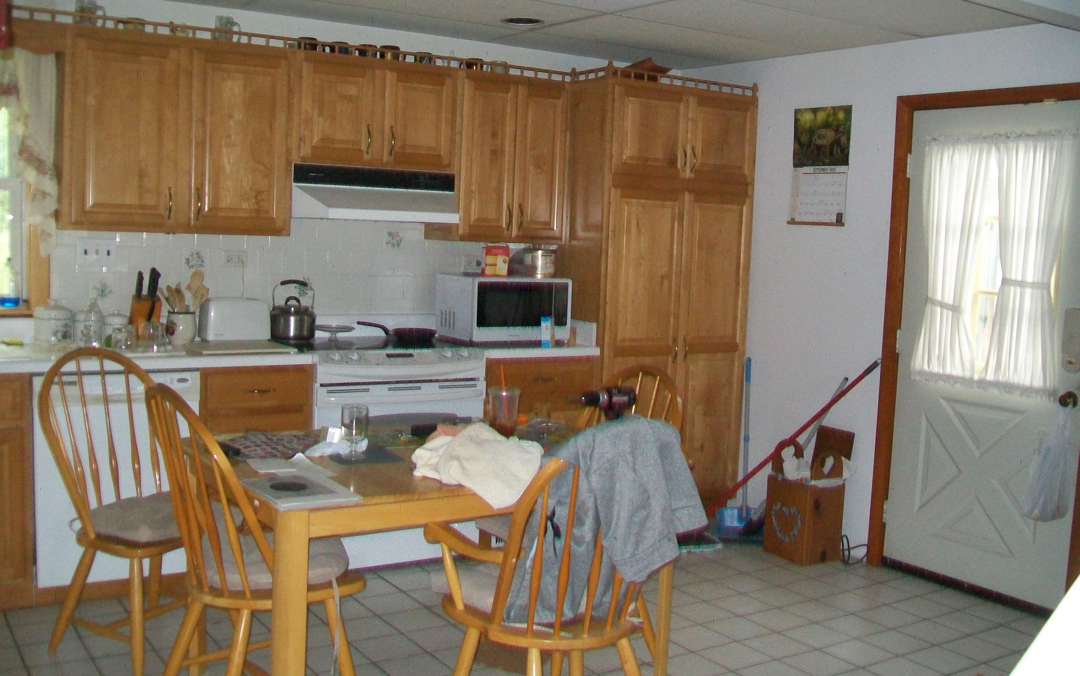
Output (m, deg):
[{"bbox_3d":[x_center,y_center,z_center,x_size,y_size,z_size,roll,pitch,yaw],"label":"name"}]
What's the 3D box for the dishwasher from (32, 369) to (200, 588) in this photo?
[{"bbox_3d":[-1.677,0.479,4.095,0.600,0.800,0.600,-1,7,-32],"label":"dishwasher"}]

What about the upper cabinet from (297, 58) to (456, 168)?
[{"bbox_3d":[-0.758,-0.965,4.628,0.780,0.463,0.333,-1,6,-33],"label":"upper cabinet"}]

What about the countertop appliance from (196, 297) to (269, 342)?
[{"bbox_3d":[-1.276,-0.079,4.425,0.269,0.178,0.160,-1,6,-33],"label":"countertop appliance"}]

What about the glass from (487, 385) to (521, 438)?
[{"bbox_3d":[-0.121,0.256,3.578,0.106,0.178,0.106,2,6,0],"label":"glass"}]

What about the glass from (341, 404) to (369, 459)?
[{"bbox_3d":[-0.566,0.283,3.228,0.083,0.155,0.083,-1,7,-32],"label":"glass"}]

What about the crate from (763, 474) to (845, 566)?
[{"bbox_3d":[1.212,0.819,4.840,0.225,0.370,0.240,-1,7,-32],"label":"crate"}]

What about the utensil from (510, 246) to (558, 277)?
[{"bbox_3d":[-0.029,-0.364,5.041,0.200,0.150,0.190,2,5,0],"label":"utensil"}]

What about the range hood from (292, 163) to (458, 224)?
[{"bbox_3d":[-0.731,-0.619,4.596,0.780,0.225,0.485,-1,6,-33],"label":"range hood"}]

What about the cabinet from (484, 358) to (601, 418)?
[{"bbox_3d":[-0.156,0.472,5.081,0.595,0.840,0.610,-1,7,-32],"label":"cabinet"}]

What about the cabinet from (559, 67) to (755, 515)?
[{"bbox_3d":[0.501,-0.174,5.364,0.917,2.157,0.636,-1,6,-33],"label":"cabinet"}]

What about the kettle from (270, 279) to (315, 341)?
[{"bbox_3d":[-1.073,-0.123,4.618,0.205,0.260,0.215,2,6,0],"label":"kettle"}]

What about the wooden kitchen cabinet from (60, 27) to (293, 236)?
[{"bbox_3d":[-1.481,-0.802,4.261,0.915,0.768,0.325,-1,7,-32],"label":"wooden kitchen cabinet"}]

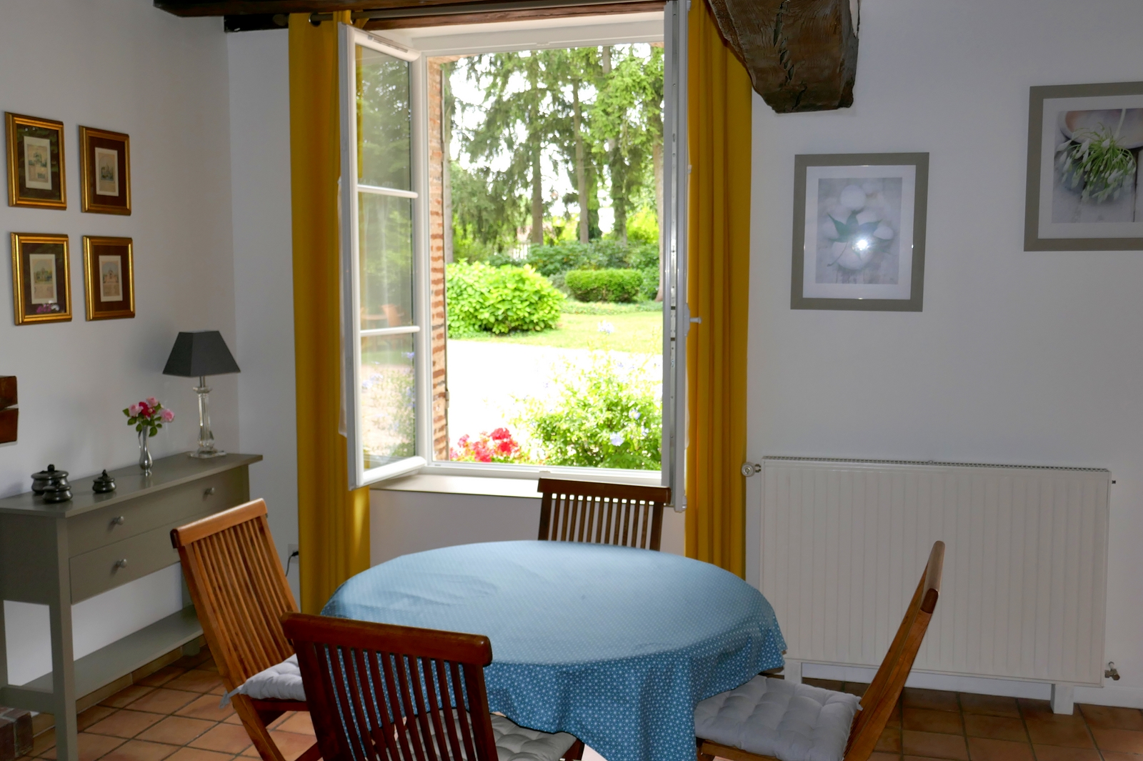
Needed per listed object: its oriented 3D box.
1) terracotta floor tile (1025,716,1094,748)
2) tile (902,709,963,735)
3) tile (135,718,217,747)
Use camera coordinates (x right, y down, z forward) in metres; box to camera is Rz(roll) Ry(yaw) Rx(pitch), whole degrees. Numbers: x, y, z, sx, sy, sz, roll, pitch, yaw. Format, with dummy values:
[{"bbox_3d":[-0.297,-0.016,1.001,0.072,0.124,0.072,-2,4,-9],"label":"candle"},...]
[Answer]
[{"bbox_3d":[1.680,1.222,3.597,0.203,0.012,0.199,1,5,16],"label":"terracotta floor tile"},{"bbox_3d":[1.278,1.213,3.715,0.201,0.012,0.199,1,5,16],"label":"tile"},{"bbox_3d":[-1.368,1.221,3.639,0.198,0.012,0.193,2,6,16],"label":"tile"}]

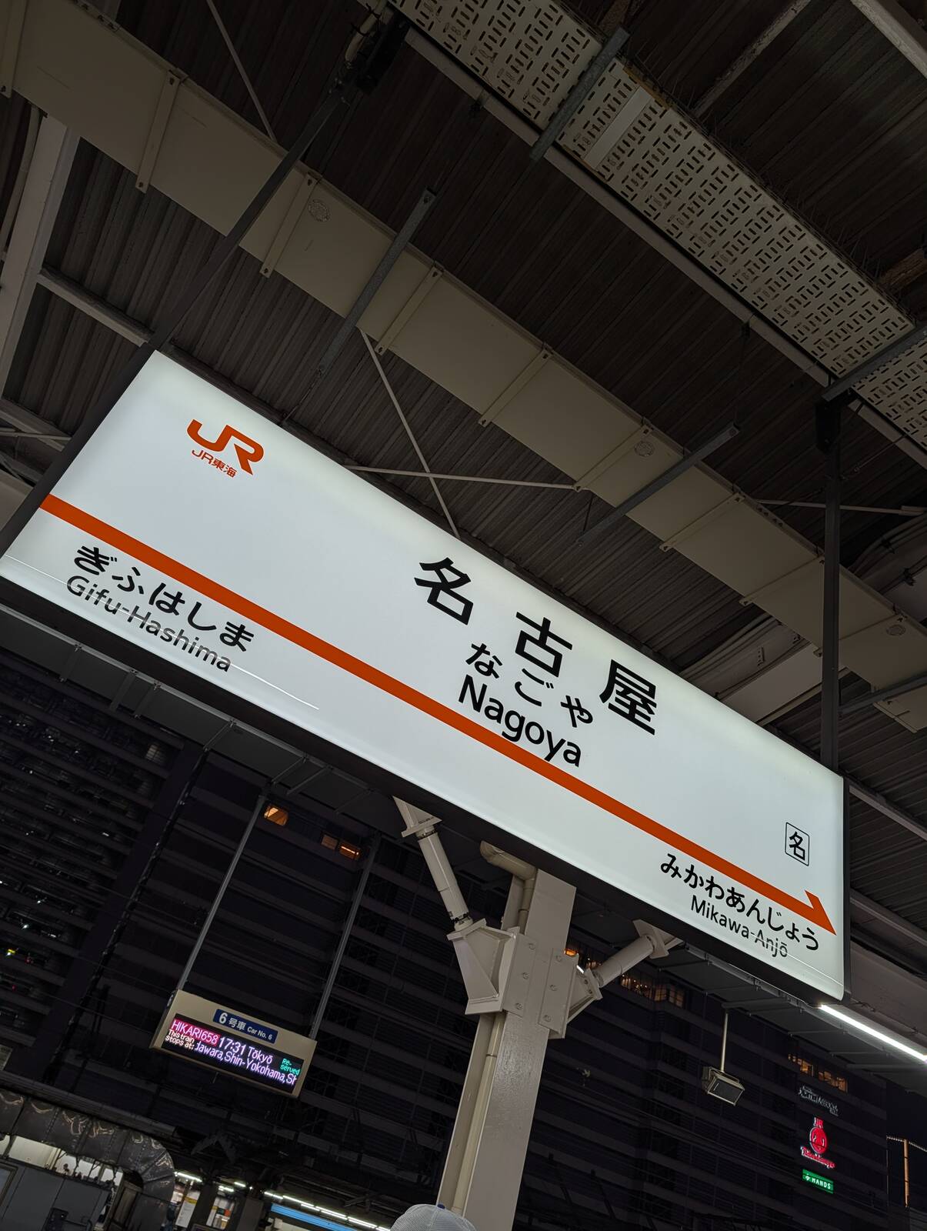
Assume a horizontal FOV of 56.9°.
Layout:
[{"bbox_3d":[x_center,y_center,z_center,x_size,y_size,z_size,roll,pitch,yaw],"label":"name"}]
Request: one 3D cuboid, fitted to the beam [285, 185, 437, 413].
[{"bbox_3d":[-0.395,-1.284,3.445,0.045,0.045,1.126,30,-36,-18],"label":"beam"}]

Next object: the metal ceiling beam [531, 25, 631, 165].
[{"bbox_3d":[0.370,-1.692,2.783,0.043,0.043,0.484,30,-36,-18],"label":"metal ceiling beam"}]

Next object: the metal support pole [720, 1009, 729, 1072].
[{"bbox_3d":[2.603,4.238,8.535,0.032,0.595,0.032,30,-36,-18],"label":"metal support pole"}]

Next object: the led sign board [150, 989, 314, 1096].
[{"bbox_3d":[-1.668,3.158,6.285,1.142,0.392,0.160,30,-36,-18],"label":"led sign board"}]

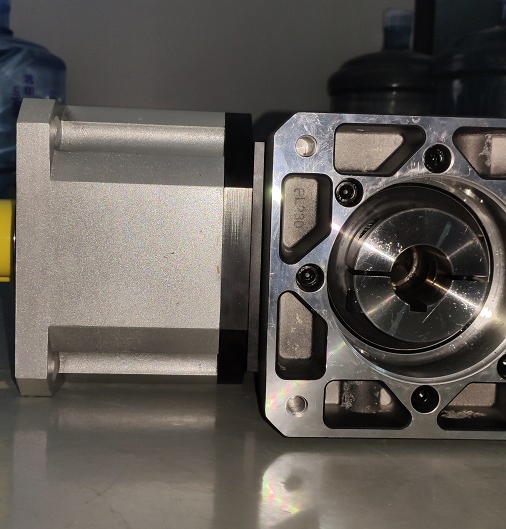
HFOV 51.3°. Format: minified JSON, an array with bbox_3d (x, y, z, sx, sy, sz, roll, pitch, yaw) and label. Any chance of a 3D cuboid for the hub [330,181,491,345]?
[{"bbox_3d":[0.097,0.005,0.325,0.084,0.084,0.046,1,5,-2],"label":"hub"}]

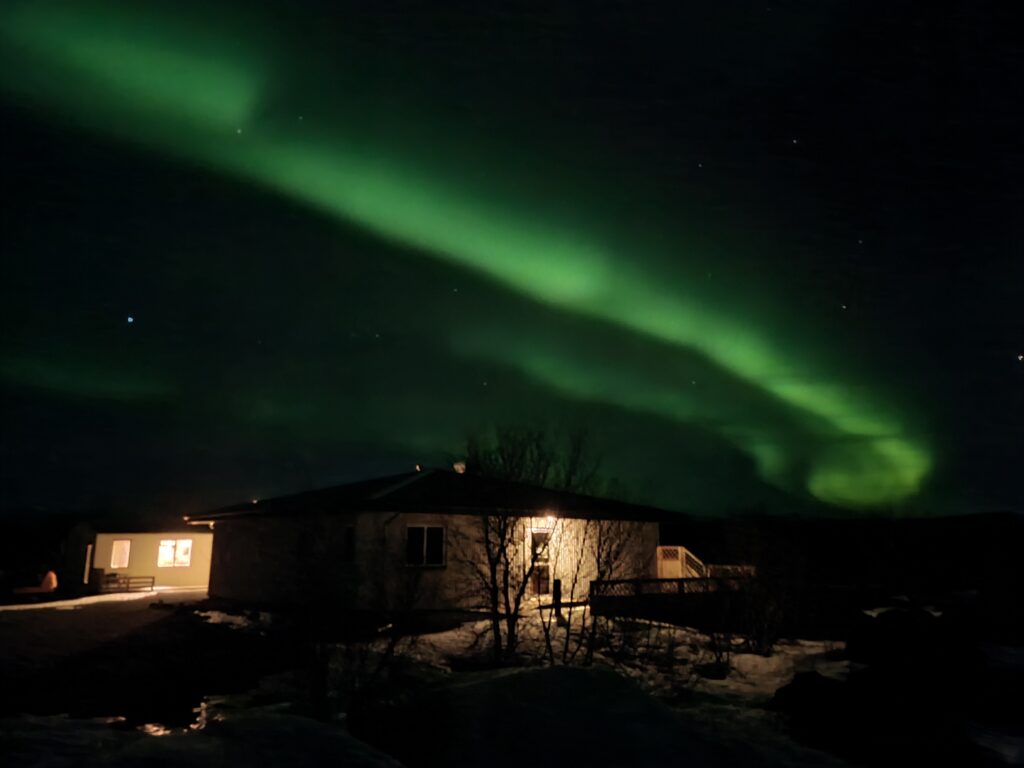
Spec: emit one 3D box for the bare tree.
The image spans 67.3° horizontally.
[{"bbox_3d":[0.370,3.000,14.700,2.900,4.500,2.600,0,-11,0],"label":"bare tree"}]

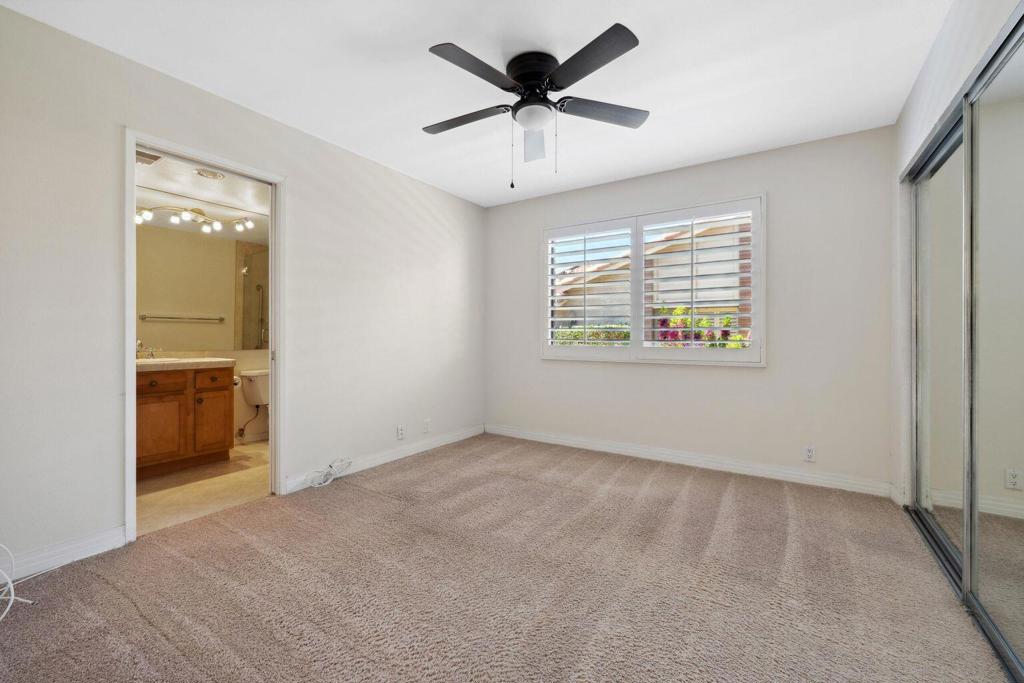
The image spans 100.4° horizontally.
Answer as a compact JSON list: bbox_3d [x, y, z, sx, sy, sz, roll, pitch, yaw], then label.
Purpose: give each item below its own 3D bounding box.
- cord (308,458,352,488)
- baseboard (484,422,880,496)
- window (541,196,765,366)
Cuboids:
[{"bbox_3d":[-1.288,0.940,3.039,0.075,0.130,0.345,1,1,33],"label":"cord"},{"bbox_3d":[1.100,0.959,3.709,3.310,0.102,0.020,1,1,33],"label":"baseboard"},{"bbox_3d":[1.099,-0.463,3.700,1.900,1.285,0.080,1,1,33],"label":"window"}]

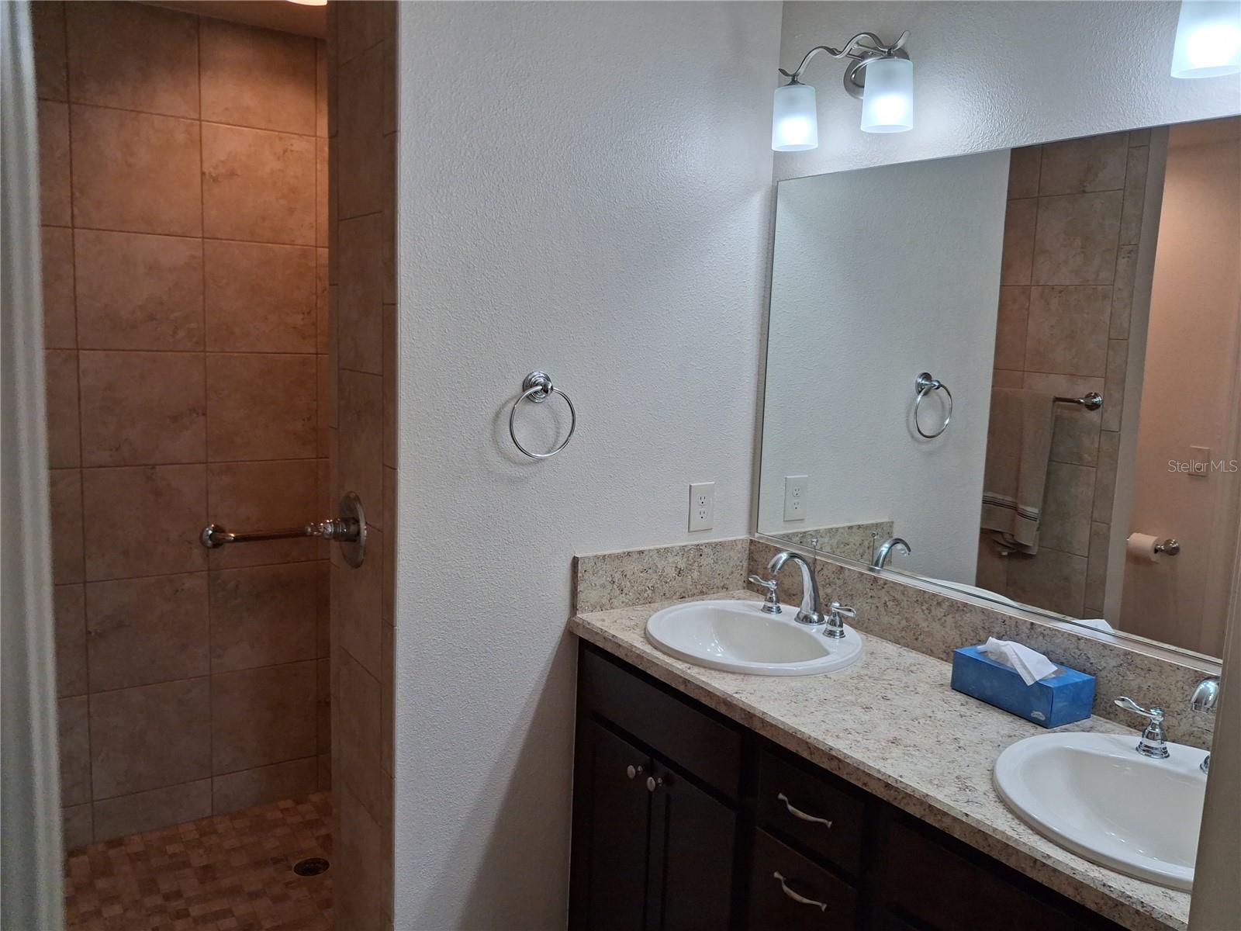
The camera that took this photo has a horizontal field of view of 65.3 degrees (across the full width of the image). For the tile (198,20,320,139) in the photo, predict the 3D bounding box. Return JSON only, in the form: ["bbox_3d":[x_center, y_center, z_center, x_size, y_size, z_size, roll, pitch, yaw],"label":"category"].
[{"bbox_3d":[-1.080,-1.157,2.900,0.334,0.289,0.010,-3,9,-34],"label":"tile"}]

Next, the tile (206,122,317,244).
[{"bbox_3d":[-1.088,-0.843,2.932,0.332,0.332,0.010,-3,9,-34],"label":"tile"}]

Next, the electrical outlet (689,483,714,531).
[{"bbox_3d":[0.208,0.107,2.448,0.080,0.121,0.008,-3,9,-35],"label":"electrical outlet"}]

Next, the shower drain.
[{"bbox_3d":[-0.906,1.182,2.839,0.108,0.010,0.108,2,7,0],"label":"shower drain"}]

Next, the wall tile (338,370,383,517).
[{"bbox_3d":[-0.583,-0.041,2.179,0.010,0.334,0.300,-3,9,-34],"label":"wall tile"}]

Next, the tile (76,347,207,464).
[{"bbox_3d":[-1.399,-0.165,2.846,0.334,0.334,0.010,-3,9,-34],"label":"tile"}]

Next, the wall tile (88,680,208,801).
[{"bbox_3d":[-1.432,0.830,2.963,0.332,0.332,0.010,-3,9,-34],"label":"wall tile"}]

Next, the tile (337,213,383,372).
[{"bbox_3d":[-0.559,-0.368,2.097,0.010,0.328,0.273,-3,9,-35],"label":"tile"}]

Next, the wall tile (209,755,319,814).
[{"bbox_3d":[-1.151,1.035,3.147,0.328,0.127,0.010,-3,9,-35],"label":"wall tile"}]

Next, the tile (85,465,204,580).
[{"bbox_3d":[-1.387,0.166,2.839,0.328,0.328,0.010,-3,9,-35],"label":"tile"}]

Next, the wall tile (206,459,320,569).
[{"bbox_3d":[-1.127,0.153,3.063,0.332,0.332,0.010,-3,9,-34],"label":"wall tile"}]

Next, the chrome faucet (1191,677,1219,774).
[{"bbox_3d":[0.899,0.393,1.459,0.172,0.174,0.066,-3,9,-34],"label":"chrome faucet"}]

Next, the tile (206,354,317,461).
[{"bbox_3d":[-1.102,-0.177,2.982,0.328,0.328,0.010,-3,9,-35],"label":"tile"}]

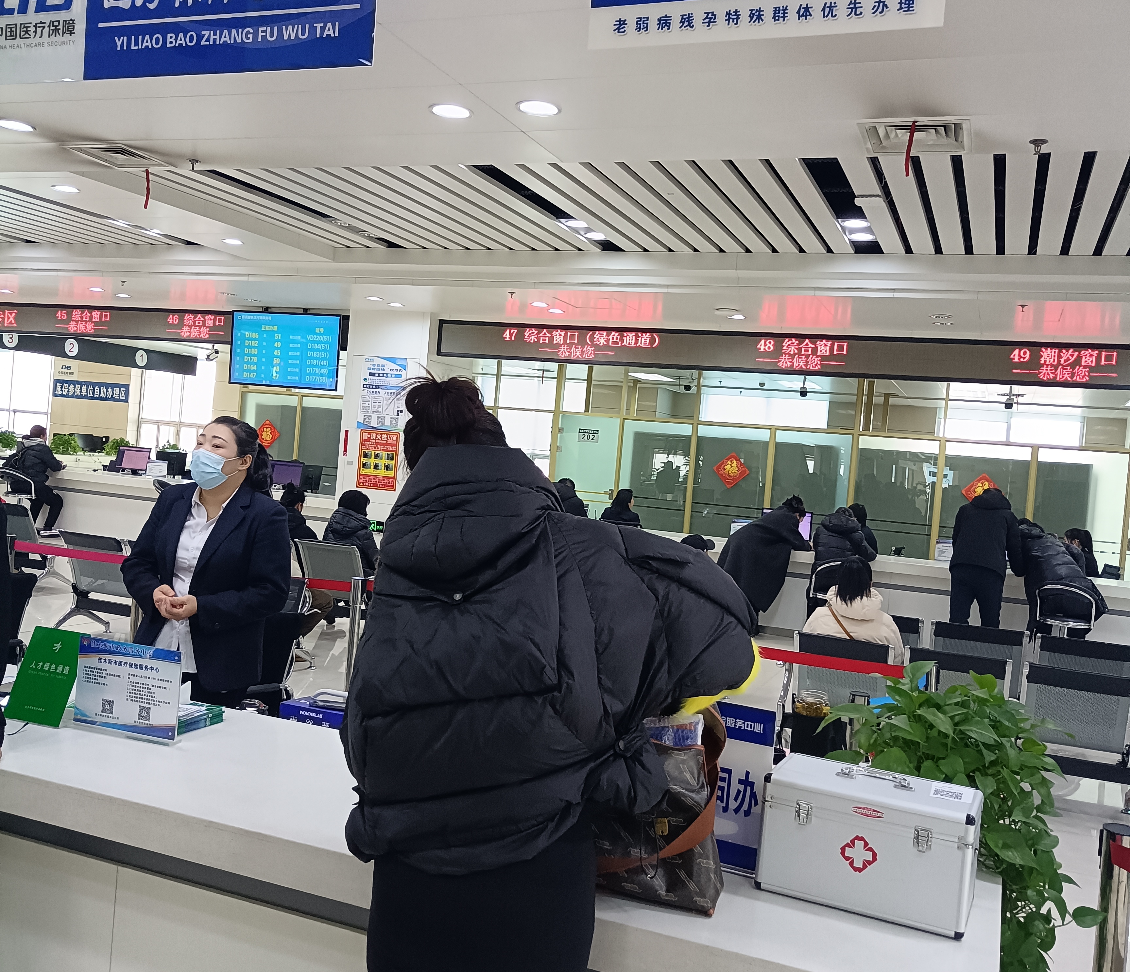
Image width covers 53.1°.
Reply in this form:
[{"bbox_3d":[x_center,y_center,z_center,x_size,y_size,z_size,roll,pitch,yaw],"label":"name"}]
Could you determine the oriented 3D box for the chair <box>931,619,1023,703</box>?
[{"bbox_3d":[2.530,1.244,6.947,0.540,0.800,0.630,5,1,23],"label":"chair"}]

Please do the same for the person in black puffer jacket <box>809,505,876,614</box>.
[{"bbox_3d":[2.440,0.812,9.989,0.560,1.220,0.680,6,1,27],"label":"person in black puffer jacket"}]

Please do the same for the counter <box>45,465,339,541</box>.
[{"bbox_3d":[-4.505,0.479,13.979,4.400,0.880,0.800,5,1,21],"label":"counter"}]

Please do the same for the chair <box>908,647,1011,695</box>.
[{"bbox_3d":[2.037,1.233,5.872,0.520,0.795,0.630,5,1,23],"label":"chair"}]

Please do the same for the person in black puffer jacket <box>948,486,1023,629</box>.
[{"bbox_3d":[3.609,0.792,9.728,0.560,1.590,0.460,5,1,22],"label":"person in black puffer jacket"}]

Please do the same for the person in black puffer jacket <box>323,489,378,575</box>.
[{"bbox_3d":[-1.718,0.633,9.171,0.520,1.240,0.720,5,1,27],"label":"person in black puffer jacket"}]

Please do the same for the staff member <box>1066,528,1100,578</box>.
[{"bbox_3d":[4.978,1.083,11.039,0.620,1.300,0.480,4,1,-16],"label":"staff member"}]

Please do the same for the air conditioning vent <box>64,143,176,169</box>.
[{"bbox_3d":[-2.605,-1.928,6.617,0.471,0.050,0.471,5,1,22],"label":"air conditioning vent"}]

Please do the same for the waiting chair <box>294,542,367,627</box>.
[{"bbox_3d":[-1.649,0.794,8.337,0.540,0.770,0.570,5,1,22],"label":"waiting chair"}]

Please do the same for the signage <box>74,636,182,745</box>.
[{"bbox_3d":[-1.049,0.486,2.718,0.300,0.220,0.050,5,1,19],"label":"signage"}]

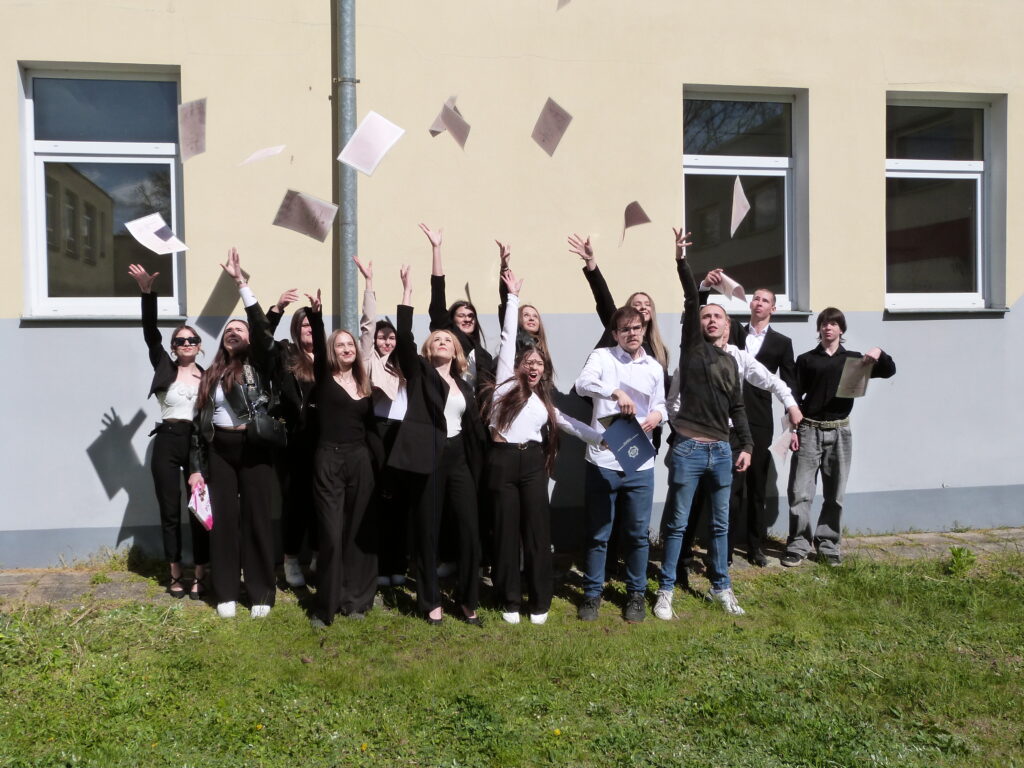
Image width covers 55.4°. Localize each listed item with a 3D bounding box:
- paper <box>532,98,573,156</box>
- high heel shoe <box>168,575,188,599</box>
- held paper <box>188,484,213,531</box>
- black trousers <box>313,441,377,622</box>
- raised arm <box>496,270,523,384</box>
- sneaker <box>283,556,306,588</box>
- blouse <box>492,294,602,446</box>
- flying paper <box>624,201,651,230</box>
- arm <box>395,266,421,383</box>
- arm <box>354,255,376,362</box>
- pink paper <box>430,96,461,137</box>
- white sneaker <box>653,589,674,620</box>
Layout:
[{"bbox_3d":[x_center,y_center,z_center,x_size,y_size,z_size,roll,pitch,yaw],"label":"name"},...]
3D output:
[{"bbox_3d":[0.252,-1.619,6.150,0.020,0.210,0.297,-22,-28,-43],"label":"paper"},{"bbox_3d":[-2.138,1.293,6.250,0.090,0.120,0.230,-2,3,-22],"label":"high heel shoe"},{"bbox_3d":[-1.851,0.716,5.800,0.170,0.250,0.030,21,-41,-41],"label":"held paper"},{"bbox_3d":[-0.944,0.825,5.500,0.370,1.010,0.300,-1,3,0],"label":"black trousers"},{"bbox_3d":[-0.014,-0.324,5.600,0.140,0.670,0.170,5,4,0],"label":"raised arm"},{"bbox_3d":[-1.450,1.261,6.499,0.100,0.130,0.270,-2,2,-23],"label":"sneaker"},{"bbox_3d":[0.193,-0.075,5.450,0.630,0.850,0.360,-1,3,-9],"label":"blouse"},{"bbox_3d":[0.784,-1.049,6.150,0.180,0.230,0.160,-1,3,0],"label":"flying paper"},{"bbox_3d":[-0.610,-0.347,5.700,0.150,0.700,0.170,-2,2,-6],"label":"arm"},{"bbox_3d":[-0.938,-0.483,6.250,0.150,0.690,0.180,-1,3,0],"label":"arm"},{"bbox_3d":[-0.416,-1.693,6.200,0.200,0.260,0.150,-1,3,0],"label":"pink paper"},{"bbox_3d":[0.897,1.298,5.760,0.110,0.120,0.290,-1,2,14],"label":"white sneaker"}]

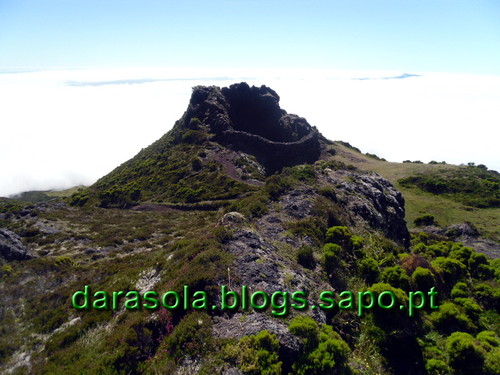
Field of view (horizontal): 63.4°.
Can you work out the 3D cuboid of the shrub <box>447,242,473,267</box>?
[{"bbox_3d":[6.767,2.173,13.000,0.748,0.810,0.711,0,16,0],"label":"shrub"}]

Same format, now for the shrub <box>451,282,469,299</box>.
[{"bbox_3d":[5.336,2.644,10.300,0.445,0.448,0.422,0,16,0],"label":"shrub"}]

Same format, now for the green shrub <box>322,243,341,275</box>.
[{"bbox_3d":[2.177,1.896,10.800,0.466,0.855,0.490,0,16,0],"label":"green shrub"}]

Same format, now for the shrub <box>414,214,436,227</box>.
[{"bbox_3d":[9.547,1.812,22.000,1.161,0.685,1.103,0,16,0],"label":"shrub"}]

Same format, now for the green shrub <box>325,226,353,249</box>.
[{"bbox_3d":[2.626,1.516,12.000,0.806,0.718,0.766,0,16,0],"label":"green shrub"}]

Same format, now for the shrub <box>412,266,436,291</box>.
[{"bbox_3d":[4.876,2.557,11.300,0.680,0.680,0.660,1,16,0],"label":"shrub"}]

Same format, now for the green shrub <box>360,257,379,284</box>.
[{"bbox_3d":[3.162,2.196,10.700,0.462,0.741,0.485,0,16,0],"label":"green shrub"}]

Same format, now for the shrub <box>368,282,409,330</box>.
[{"bbox_3d":[3.151,2.707,9.200,0.930,1.000,0.900,1,16,0],"label":"shrub"}]

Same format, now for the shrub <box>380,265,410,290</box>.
[{"bbox_3d":[3.598,2.258,10.000,0.720,0.707,0.684,0,16,0],"label":"shrub"}]

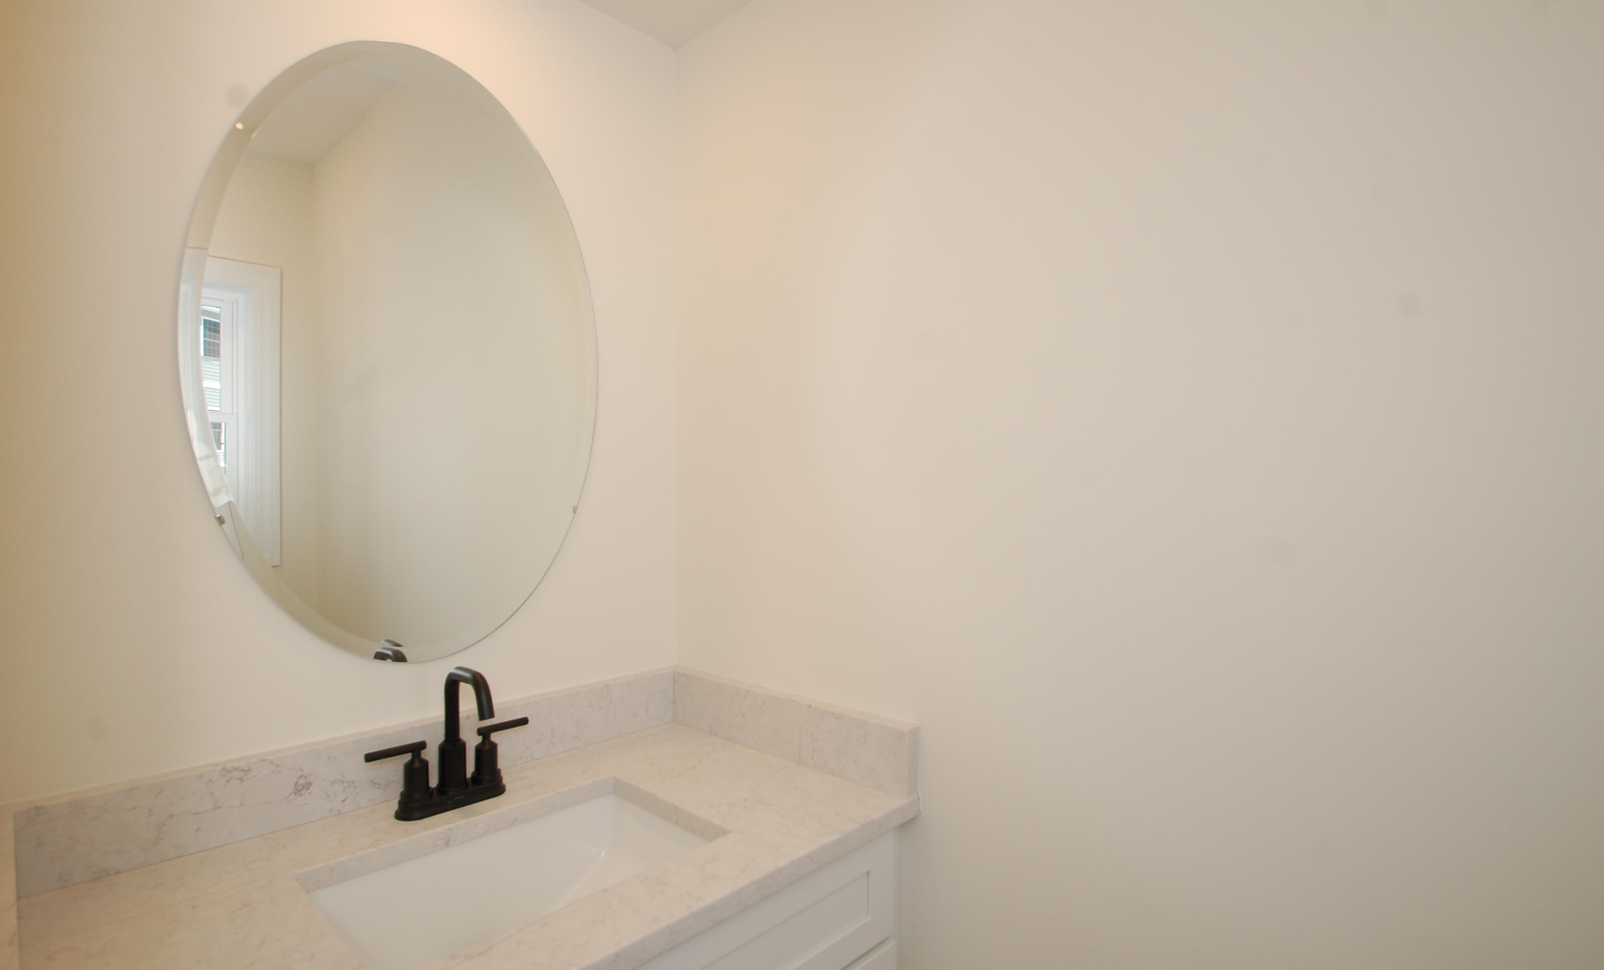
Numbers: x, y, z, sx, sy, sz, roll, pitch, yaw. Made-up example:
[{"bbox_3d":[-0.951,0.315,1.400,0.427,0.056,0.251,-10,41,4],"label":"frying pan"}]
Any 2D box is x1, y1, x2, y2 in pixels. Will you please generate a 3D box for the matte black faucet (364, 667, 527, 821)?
[{"bbox_3d":[-0.479,0.365,1.083,0.150,0.202,0.236,0,-1,43],"label":"matte black faucet"}]

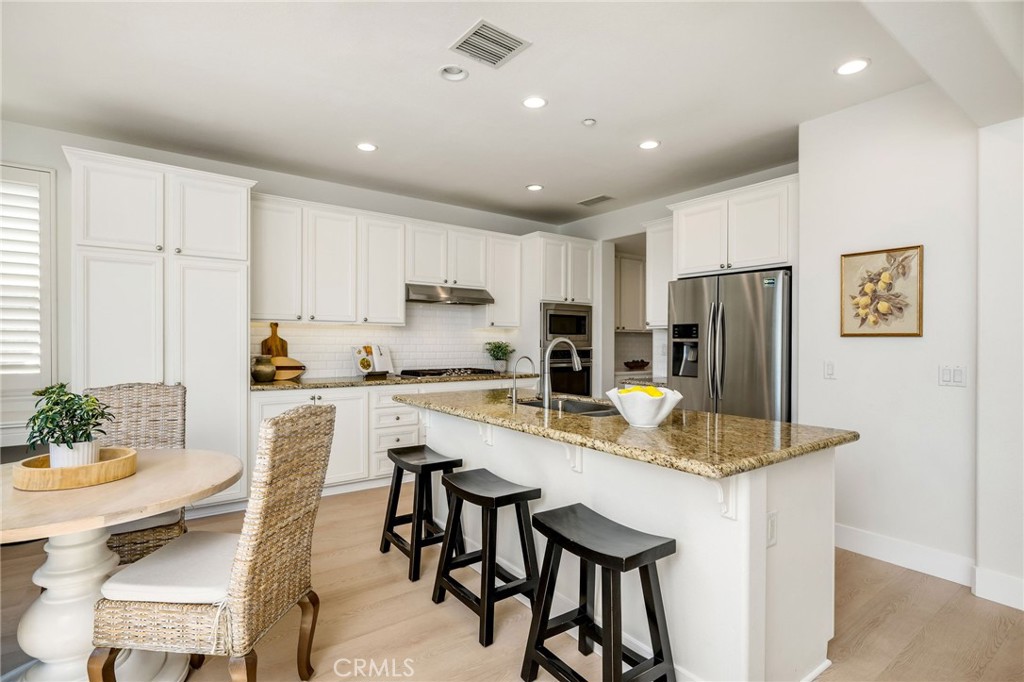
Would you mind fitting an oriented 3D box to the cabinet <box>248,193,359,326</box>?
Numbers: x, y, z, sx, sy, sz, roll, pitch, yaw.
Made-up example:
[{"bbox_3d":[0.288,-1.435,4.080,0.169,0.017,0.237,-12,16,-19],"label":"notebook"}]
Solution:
[{"bbox_3d":[-1.785,-0.652,4.095,0.900,0.980,0.345,0,0,-37],"label":"cabinet"}]

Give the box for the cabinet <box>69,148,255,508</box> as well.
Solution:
[{"bbox_3d":[-2.482,0.049,3.487,0.995,2.410,0.640,0,0,-36],"label":"cabinet"}]

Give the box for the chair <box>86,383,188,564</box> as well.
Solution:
[{"bbox_3d":[-1.829,0.737,2.321,0.470,1.030,0.600,0,0,-27],"label":"chair"}]

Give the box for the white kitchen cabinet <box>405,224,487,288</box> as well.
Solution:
[{"bbox_3d":[-0.727,-0.830,4.925,0.900,0.590,0.360,0,0,-36],"label":"white kitchen cabinet"}]

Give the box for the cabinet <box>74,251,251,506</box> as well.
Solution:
[{"bbox_3d":[-2.454,0.326,3.438,0.960,1.805,0.600,0,0,-37],"label":"cabinet"}]

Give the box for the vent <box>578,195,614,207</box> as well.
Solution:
[{"bbox_3d":[0.875,-1.440,5.042,0.180,0.025,0.375,0,0,-36],"label":"vent"}]

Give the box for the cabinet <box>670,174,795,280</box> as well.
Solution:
[{"bbox_3d":[1.867,-0.810,3.799,0.640,0.625,0.960,0,0,-37],"label":"cabinet"}]

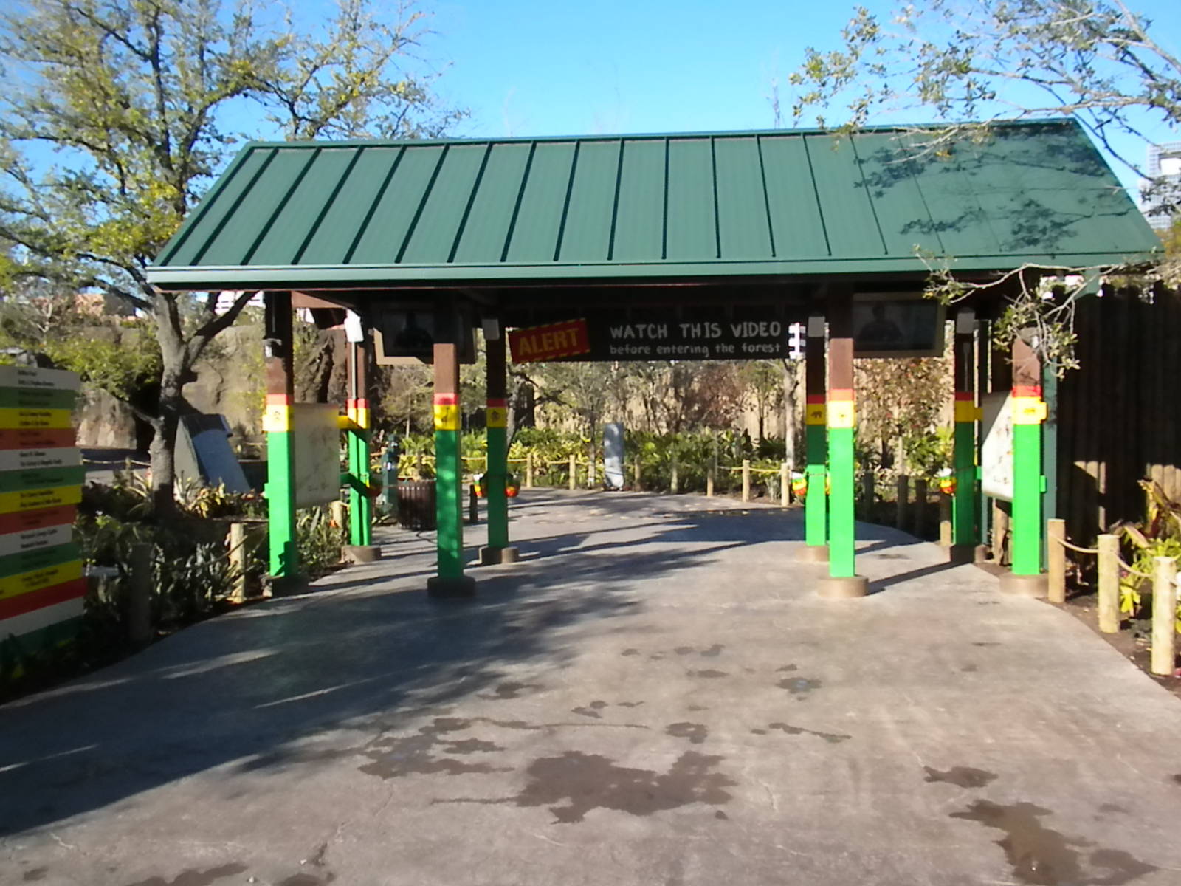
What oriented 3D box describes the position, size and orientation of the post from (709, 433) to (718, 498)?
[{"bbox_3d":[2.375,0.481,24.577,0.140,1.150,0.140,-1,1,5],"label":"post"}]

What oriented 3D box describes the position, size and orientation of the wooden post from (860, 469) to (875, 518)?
[{"bbox_3d":[4.198,0.784,19.091,0.152,0.736,0.152,-1,1,5],"label":"wooden post"}]

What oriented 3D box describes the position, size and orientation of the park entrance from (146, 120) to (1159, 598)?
[{"bbox_3d":[0.594,-0.895,12.682,8.297,4.443,4.707,-1,1,5],"label":"park entrance"}]

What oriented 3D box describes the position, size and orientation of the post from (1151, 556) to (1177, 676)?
[{"bbox_3d":[3.490,1.037,7.690,0.136,0.729,0.136,-1,1,5],"label":"post"}]

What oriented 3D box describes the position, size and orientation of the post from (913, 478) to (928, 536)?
[{"bbox_3d":[4.268,0.835,16.319,0.143,0.750,0.143,-1,1,5],"label":"post"}]

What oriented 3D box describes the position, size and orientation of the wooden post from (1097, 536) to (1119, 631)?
[{"bbox_3d":[3.764,1.007,9.173,0.141,0.722,0.141,-1,1,5],"label":"wooden post"}]

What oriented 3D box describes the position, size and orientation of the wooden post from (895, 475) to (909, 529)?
[{"bbox_3d":[4.307,0.814,17.444,0.145,0.744,0.145,-1,1,5],"label":"wooden post"}]

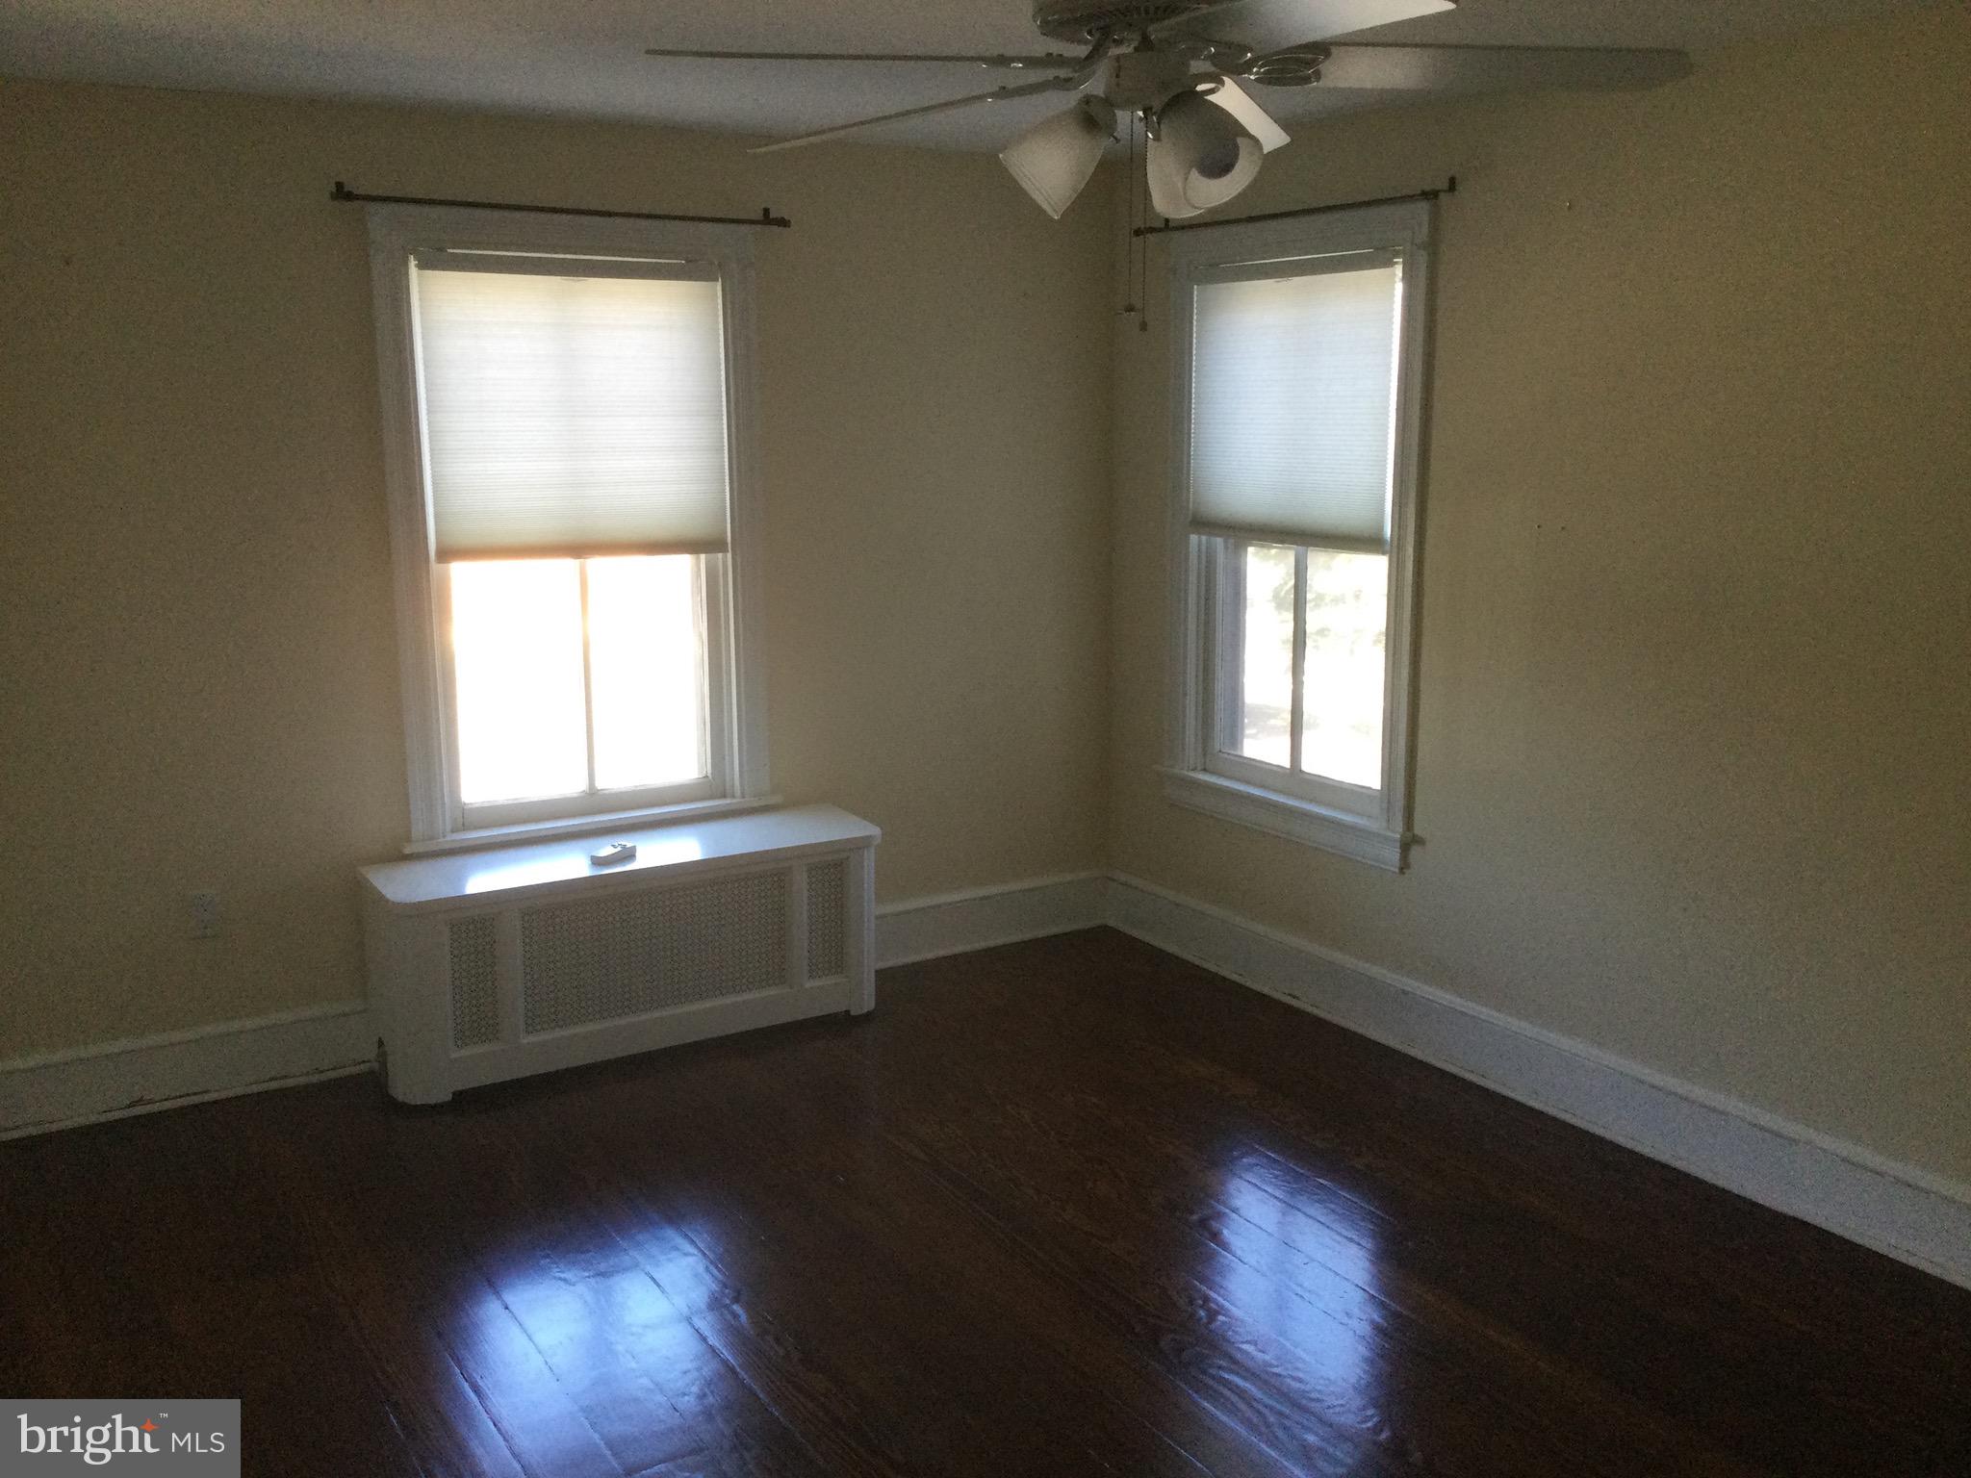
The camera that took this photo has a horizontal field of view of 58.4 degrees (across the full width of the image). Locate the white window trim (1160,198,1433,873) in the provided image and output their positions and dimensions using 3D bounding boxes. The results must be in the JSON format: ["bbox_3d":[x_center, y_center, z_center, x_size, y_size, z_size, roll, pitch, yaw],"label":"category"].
[{"bbox_3d":[0.789,-0.534,4.728,0.091,1.633,1.023,-7,13,-31],"label":"white window trim"}]

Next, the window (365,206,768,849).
[{"bbox_3d":[-1.020,-0.512,4.501,0.990,1.564,0.091,-7,13,-31],"label":"window"}]

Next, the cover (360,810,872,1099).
[{"bbox_3d":[-0.904,0.543,4.597,1.274,0.511,0.319,-7,13,-31],"label":"cover"}]

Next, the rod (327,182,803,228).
[{"bbox_3d":[-1.007,-1.306,4.327,1.152,0.054,0.077,-7,13,-31],"label":"rod"}]

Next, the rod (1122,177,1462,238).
[{"bbox_3d":[0.752,-1.365,4.569,0.083,0.058,1.162,-7,13,-31],"label":"rod"}]

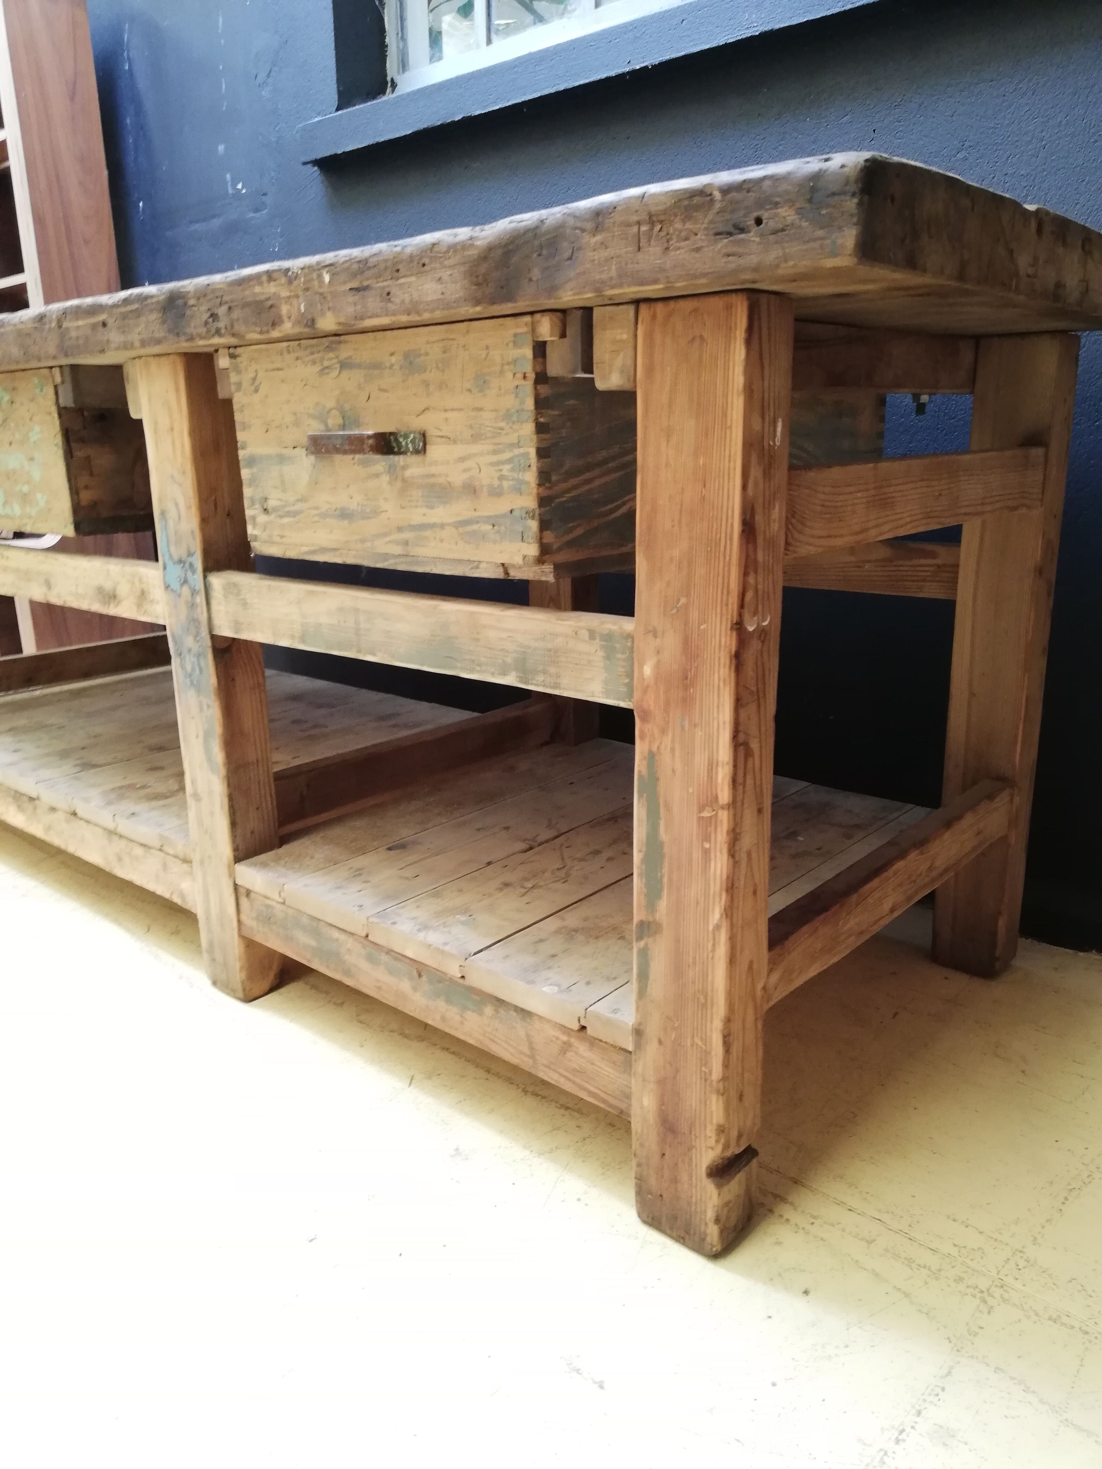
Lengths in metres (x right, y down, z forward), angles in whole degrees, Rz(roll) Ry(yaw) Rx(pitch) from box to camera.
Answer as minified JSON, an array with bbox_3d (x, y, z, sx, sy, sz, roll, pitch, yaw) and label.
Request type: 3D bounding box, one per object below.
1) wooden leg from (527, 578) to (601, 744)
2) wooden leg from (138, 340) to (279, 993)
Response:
[{"bbox_3d":[0.024,-0.189,1.859,0.093,0.780,0.070,12,20,40],"label":"wooden leg"},{"bbox_3d":[-0.408,-0.052,1.363,0.098,0.780,0.066,12,20,40],"label":"wooden leg"}]

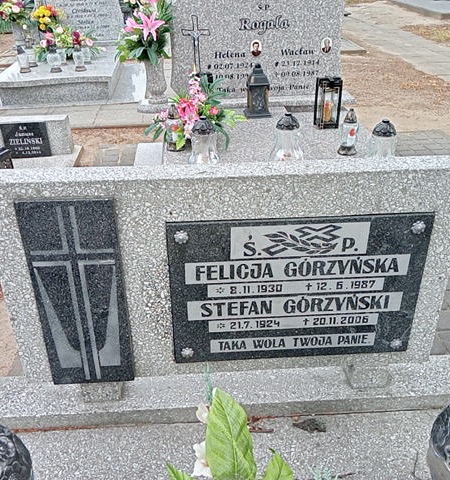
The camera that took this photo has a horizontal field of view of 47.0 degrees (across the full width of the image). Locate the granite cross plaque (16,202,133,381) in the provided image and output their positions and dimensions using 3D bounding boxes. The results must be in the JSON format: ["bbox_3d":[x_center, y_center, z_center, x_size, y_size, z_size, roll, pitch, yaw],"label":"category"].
[{"bbox_3d":[-0.327,0.136,1.186,0.199,0.496,0.020,-2,29,-3],"label":"granite cross plaque"}]

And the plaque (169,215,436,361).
[{"bbox_3d":[0.173,0.123,1.241,0.600,0.400,0.022,-2,28,-4],"label":"plaque"}]

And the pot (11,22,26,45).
[{"bbox_3d":[-2.296,-2.304,5.693,0.155,0.260,0.155,-2,29,-3],"label":"pot"}]

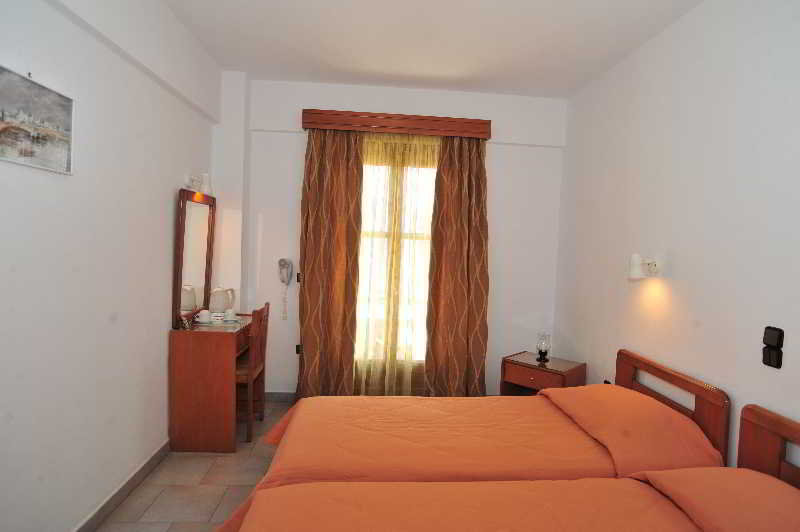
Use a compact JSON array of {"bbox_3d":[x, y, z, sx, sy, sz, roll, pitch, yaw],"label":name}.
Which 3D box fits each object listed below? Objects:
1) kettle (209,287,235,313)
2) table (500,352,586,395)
[{"bbox_3d":[-1.282,0.246,3.200,0.174,0.206,0.128,1,4,-13],"label":"kettle"},{"bbox_3d":[1.027,0.963,3.203,0.459,0.556,0.356,6,5,43],"label":"table"}]

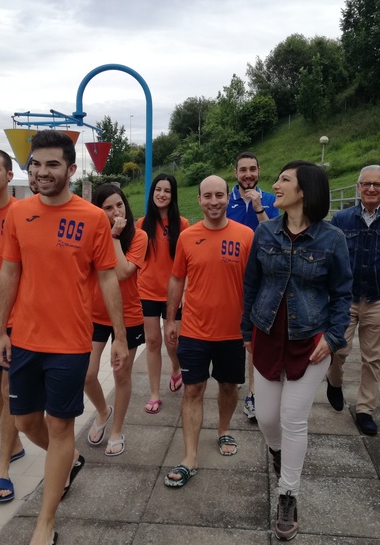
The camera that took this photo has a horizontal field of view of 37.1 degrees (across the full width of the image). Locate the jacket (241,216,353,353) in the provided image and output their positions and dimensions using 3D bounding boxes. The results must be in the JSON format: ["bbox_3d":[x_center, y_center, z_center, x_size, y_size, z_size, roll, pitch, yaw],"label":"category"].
[{"bbox_3d":[0.518,0.058,2.730,0.500,0.620,0.310,2,7,16],"label":"jacket"}]

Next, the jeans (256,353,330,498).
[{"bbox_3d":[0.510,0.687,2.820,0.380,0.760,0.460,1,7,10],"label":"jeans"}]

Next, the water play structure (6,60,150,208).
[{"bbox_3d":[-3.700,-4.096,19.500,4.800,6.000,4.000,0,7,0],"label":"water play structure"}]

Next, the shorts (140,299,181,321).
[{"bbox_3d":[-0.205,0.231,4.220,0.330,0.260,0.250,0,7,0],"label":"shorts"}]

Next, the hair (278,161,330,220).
[{"bbox_3d":[0.538,-0.380,2.660,0.230,0.280,0.200,-1,7,-7],"label":"hair"}]

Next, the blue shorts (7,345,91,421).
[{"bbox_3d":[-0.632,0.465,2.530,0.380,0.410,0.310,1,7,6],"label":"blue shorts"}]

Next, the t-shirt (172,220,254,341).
[{"bbox_3d":[0.132,0.042,3.180,0.490,0.690,0.290,1,7,4],"label":"t-shirt"}]

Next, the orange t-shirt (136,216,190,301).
[{"bbox_3d":[-0.202,-0.107,4.170,0.420,0.620,0.260,0,7,0],"label":"orange t-shirt"}]

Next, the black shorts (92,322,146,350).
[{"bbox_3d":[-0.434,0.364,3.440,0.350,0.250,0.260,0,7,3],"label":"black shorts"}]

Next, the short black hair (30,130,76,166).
[{"bbox_3d":[-0.578,-0.521,2.400,0.175,0.160,0.200,2,7,15],"label":"short black hair"}]

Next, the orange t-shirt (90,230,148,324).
[{"bbox_3d":[-0.450,0.025,3.470,0.420,0.620,0.280,1,7,3],"label":"orange t-shirt"}]

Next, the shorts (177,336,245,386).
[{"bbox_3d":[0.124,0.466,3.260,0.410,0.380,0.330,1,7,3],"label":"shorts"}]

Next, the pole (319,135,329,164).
[{"bbox_3d":[5.698,-3.982,24.000,0.420,3.600,0.420,1,7,7],"label":"pole"}]

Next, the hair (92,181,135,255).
[{"bbox_3d":[-0.463,-0.327,3.430,0.270,0.450,0.240,1,7,6],"label":"hair"}]

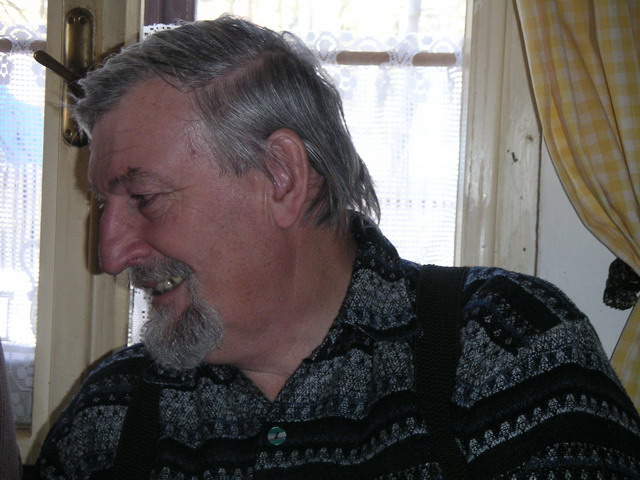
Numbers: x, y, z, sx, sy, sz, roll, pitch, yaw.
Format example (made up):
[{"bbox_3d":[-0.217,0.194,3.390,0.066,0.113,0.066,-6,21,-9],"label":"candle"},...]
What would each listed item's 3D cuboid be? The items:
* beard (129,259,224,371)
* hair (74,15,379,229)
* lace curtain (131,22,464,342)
[{"bbox_3d":[-0.110,0.053,1.060,0.058,0.085,0.080,-14,7,-19],"label":"beard"},{"bbox_3d":[-0.072,-0.083,1.090,0.203,0.180,0.172,-14,7,-19],"label":"hair"},{"bbox_3d":[-0.023,-0.014,1.520,0.348,0.412,0.035,2,1,0],"label":"lace curtain"}]

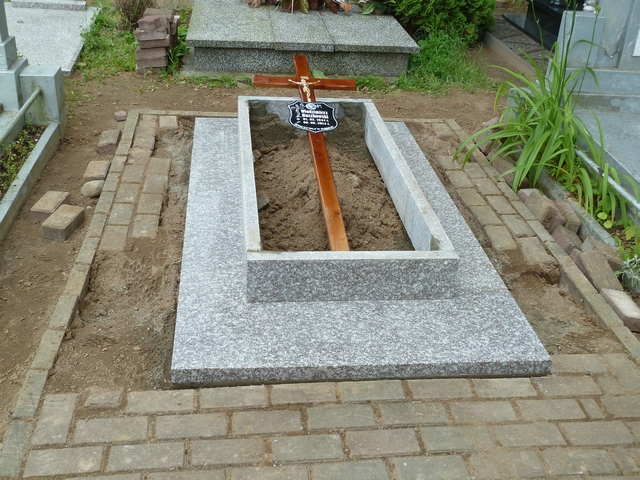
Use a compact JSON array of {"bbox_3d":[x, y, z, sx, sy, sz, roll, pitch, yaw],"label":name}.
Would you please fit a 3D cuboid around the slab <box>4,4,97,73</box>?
[{"bbox_3d":[-2.236,-1.575,5.707,0.870,0.046,1.995,0,29,-8],"label":"slab"}]

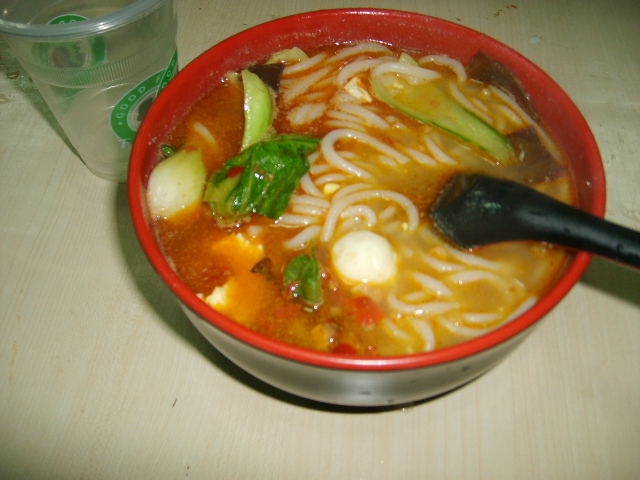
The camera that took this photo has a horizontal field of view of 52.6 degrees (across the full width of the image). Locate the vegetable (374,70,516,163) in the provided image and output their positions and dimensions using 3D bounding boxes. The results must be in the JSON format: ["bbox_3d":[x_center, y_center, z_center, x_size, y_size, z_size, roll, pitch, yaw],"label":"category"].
[{"bbox_3d":[0.055,-0.055,0.293,0.071,0.009,0.022,33,62,21],"label":"vegetable"}]

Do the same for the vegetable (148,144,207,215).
[{"bbox_3d":[-0.057,-0.022,0.267,0.022,0.018,0.029,16,57,11],"label":"vegetable"}]

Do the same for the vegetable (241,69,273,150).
[{"bbox_3d":[-0.027,-0.056,0.290,0.014,0.014,0.044,-3,55,-2],"label":"vegetable"}]

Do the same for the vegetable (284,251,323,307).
[{"bbox_3d":[-0.005,0.016,0.243,0.014,0.007,0.023,-9,56,-6],"label":"vegetable"}]

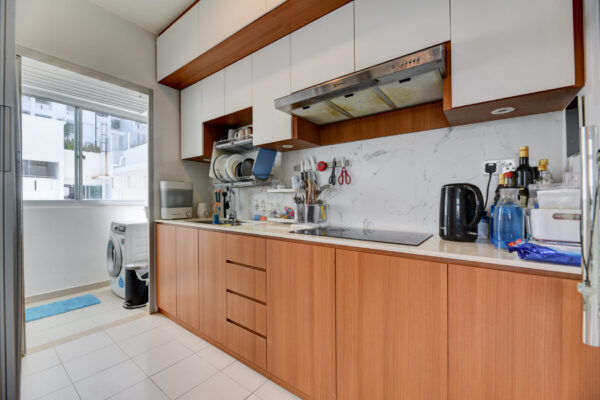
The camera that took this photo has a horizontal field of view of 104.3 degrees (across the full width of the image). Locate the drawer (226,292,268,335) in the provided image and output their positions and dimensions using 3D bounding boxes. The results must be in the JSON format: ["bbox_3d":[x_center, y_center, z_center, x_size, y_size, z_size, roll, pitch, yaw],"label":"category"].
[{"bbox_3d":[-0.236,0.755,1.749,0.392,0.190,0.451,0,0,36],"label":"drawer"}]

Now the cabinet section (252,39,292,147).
[{"bbox_3d":[-0.117,-0.761,1.798,0.371,0.701,0.317,0,0,35],"label":"cabinet section"}]

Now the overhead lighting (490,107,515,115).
[{"bbox_3d":[0.980,-0.427,1.125,0.090,0.012,0.090,0,0,36],"label":"overhead lighting"}]

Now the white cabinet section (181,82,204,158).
[{"bbox_3d":[-0.958,-0.762,2.398,0.386,0.701,0.317,0,0,35],"label":"white cabinet section"}]

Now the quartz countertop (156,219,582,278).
[{"bbox_3d":[-0.116,0.214,1.737,2.830,0.035,0.590,0,0,36],"label":"quartz countertop"}]

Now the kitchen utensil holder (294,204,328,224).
[{"bbox_3d":[0.085,0.113,1.845,0.230,0.151,0.100,0,0,36],"label":"kitchen utensil holder"}]

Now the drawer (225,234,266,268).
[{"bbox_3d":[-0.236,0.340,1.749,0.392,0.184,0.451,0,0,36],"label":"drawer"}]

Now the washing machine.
[{"bbox_3d":[-2.039,0.705,3.010,0.560,0.850,0.600,0,0,36],"label":"washing machine"}]

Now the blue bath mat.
[{"bbox_3d":[-2.512,1.122,2.444,0.430,0.015,0.570,0,0,36],"label":"blue bath mat"}]

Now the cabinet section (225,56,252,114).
[{"bbox_3d":[-0.405,-0.911,2.003,0.336,0.401,0.317,0,0,35],"label":"cabinet section"}]

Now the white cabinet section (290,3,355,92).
[{"bbox_3d":[0.214,-0.910,1.561,0.443,0.401,0.317,0,0,35],"label":"white cabinet section"}]

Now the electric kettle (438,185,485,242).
[{"bbox_3d":[0.787,0.059,1.132,0.160,0.277,0.210,0,0,-22],"label":"electric kettle"}]

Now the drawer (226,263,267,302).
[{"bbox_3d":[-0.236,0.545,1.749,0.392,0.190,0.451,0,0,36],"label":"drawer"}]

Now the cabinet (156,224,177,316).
[{"bbox_3d":[-1.087,0.659,2.426,0.379,0.832,0.561,0,0,36],"label":"cabinet"}]

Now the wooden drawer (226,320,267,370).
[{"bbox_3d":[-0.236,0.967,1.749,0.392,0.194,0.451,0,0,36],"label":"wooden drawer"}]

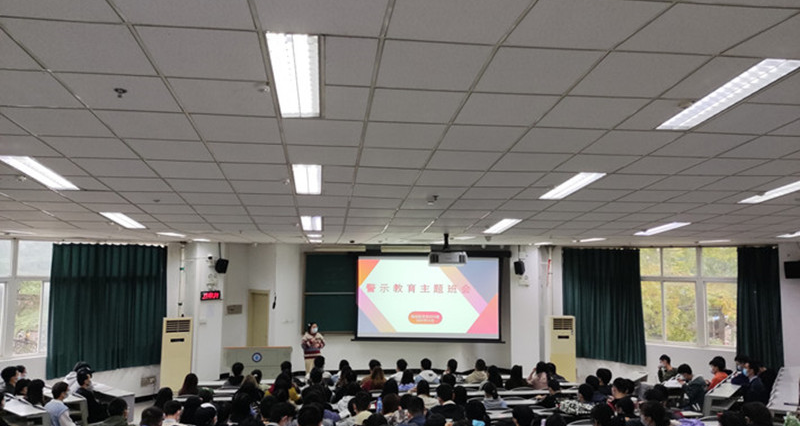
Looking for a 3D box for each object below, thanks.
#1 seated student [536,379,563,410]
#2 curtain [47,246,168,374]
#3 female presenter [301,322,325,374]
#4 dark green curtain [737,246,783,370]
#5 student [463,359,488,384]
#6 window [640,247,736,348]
[{"bbox_3d":[2.113,2.980,8.657,0.450,1.180,0.620,3,-5,-25],"label":"seated student"},{"bbox_3d":[-5.591,1.822,11.610,0.150,2.450,2.238,-4,-6,40],"label":"curtain"},{"bbox_3d":[-1.772,3.039,12.131,0.460,1.610,0.340,2,-5,-20],"label":"female presenter"},{"bbox_3d":[7.180,1.970,12.050,0.820,2.560,0.160,-3,-6,36],"label":"dark green curtain"},{"bbox_3d":[1.258,3.085,10.166,0.460,1.220,0.600,1,-5,-7],"label":"student"},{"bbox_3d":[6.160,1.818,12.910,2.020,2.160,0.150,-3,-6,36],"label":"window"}]

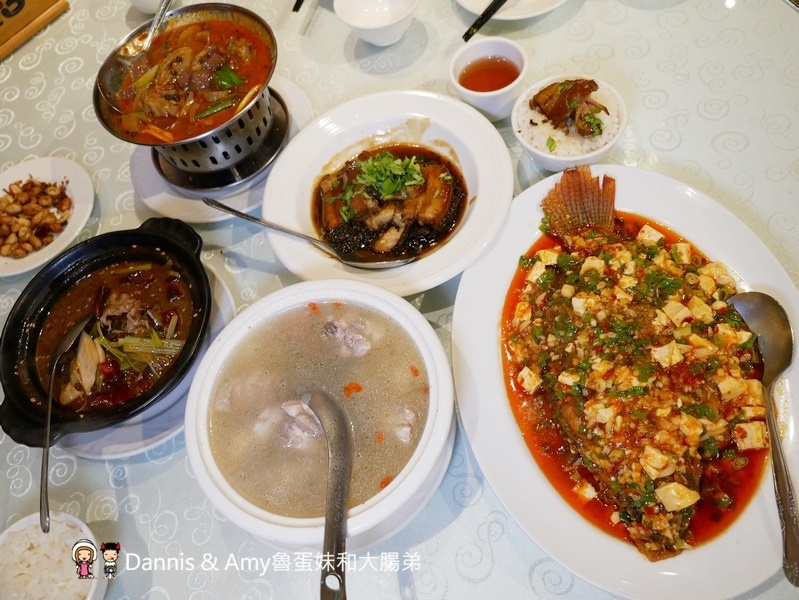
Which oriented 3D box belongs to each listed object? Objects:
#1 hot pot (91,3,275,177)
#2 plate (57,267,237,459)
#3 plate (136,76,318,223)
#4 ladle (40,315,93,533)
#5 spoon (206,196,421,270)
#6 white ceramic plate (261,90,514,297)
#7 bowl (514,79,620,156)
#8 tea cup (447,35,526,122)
[{"bbox_3d":[-0.206,-0.206,0.738,0.193,0.104,0.193,-5,62,9],"label":"hot pot"},{"bbox_3d":[-0.255,0.051,0.676,0.215,0.022,0.215,-5,62,9],"label":"plate"},{"bbox_3d":[-0.197,-0.171,0.783,0.214,0.022,0.214,-5,62,9],"label":"plate"},{"bbox_3d":[-0.282,0.094,0.592,0.045,0.034,0.211,-11,52,5],"label":"ladle"},{"bbox_3d":[-0.088,-0.067,0.681,0.225,0.028,0.045,16,66,10],"label":"spoon"},{"bbox_3d":[-0.011,-0.103,0.700,0.250,0.038,0.250,-5,62,9],"label":"white ceramic plate"},{"bbox_3d":[0.168,-0.166,0.689,0.108,0.052,0.108,-5,62,9],"label":"bowl"},{"bbox_3d":[0.097,-0.226,0.733,0.082,0.057,0.082,-5,62,9],"label":"tea cup"}]

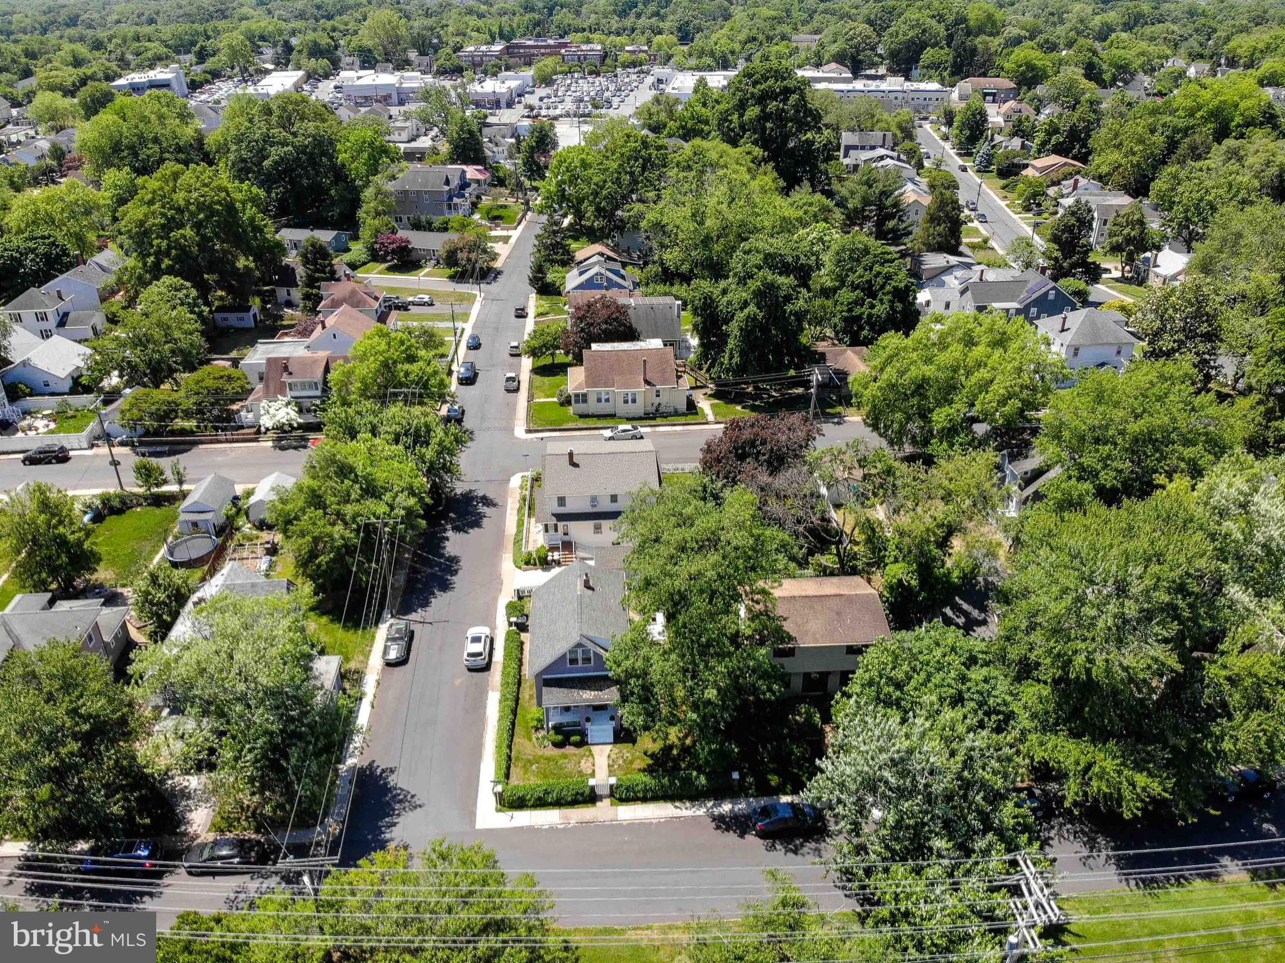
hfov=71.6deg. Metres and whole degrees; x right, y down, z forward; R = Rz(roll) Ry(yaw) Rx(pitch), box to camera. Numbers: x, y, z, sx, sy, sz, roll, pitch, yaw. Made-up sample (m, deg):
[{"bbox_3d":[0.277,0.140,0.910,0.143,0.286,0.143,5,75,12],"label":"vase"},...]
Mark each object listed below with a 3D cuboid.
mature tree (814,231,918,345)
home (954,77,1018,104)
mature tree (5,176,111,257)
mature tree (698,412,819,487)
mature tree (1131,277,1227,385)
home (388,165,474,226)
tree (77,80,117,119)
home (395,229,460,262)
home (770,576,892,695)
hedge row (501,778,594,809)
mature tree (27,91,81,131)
[{"bbox_3d":[33.868,-29.101,136.158,15.390,17.610,15.080,0,29,0],"label":"mature tree"},{"bbox_3d":[151.500,-173.239,393.609,26.000,9.200,14.000,2,29,3],"label":"home"},{"bbox_3d":[-113.107,-50.395,172.306,20.205,15.860,20.205,0,29,0],"label":"mature tree"},{"bbox_3d":[12.642,-2.771,97.373,13.120,8.350,12.860,0,29,0],"label":"mature tree"},{"bbox_3d":[70.959,-20.187,118.192,12.660,13.920,12.660,0,29,0],"label":"mature tree"},{"bbox_3d":[-47.010,-65.001,203.216,17.375,11.800,10.000,1,29,3],"label":"home"},{"bbox_3d":[-199.000,-139.522,325.195,12.500,13.500,12.500,0,29,0],"label":"tree"},{"bbox_3d":[-40.869,-47.251,177.913,15.315,4.900,9.200,6,30,10],"label":"home"},{"bbox_3d":[12.400,11.310,67.621,9.500,7.000,7.900,-2,29,-4],"label":"home"},{"bbox_3d":[-6.492,21.325,60.998,6.400,1.400,1.050,-2,29,-4],"label":"hedge row"},{"bbox_3d":[-206.457,-128.849,313.113,18.358,15.440,18.358,0,29,0],"label":"mature tree"}]

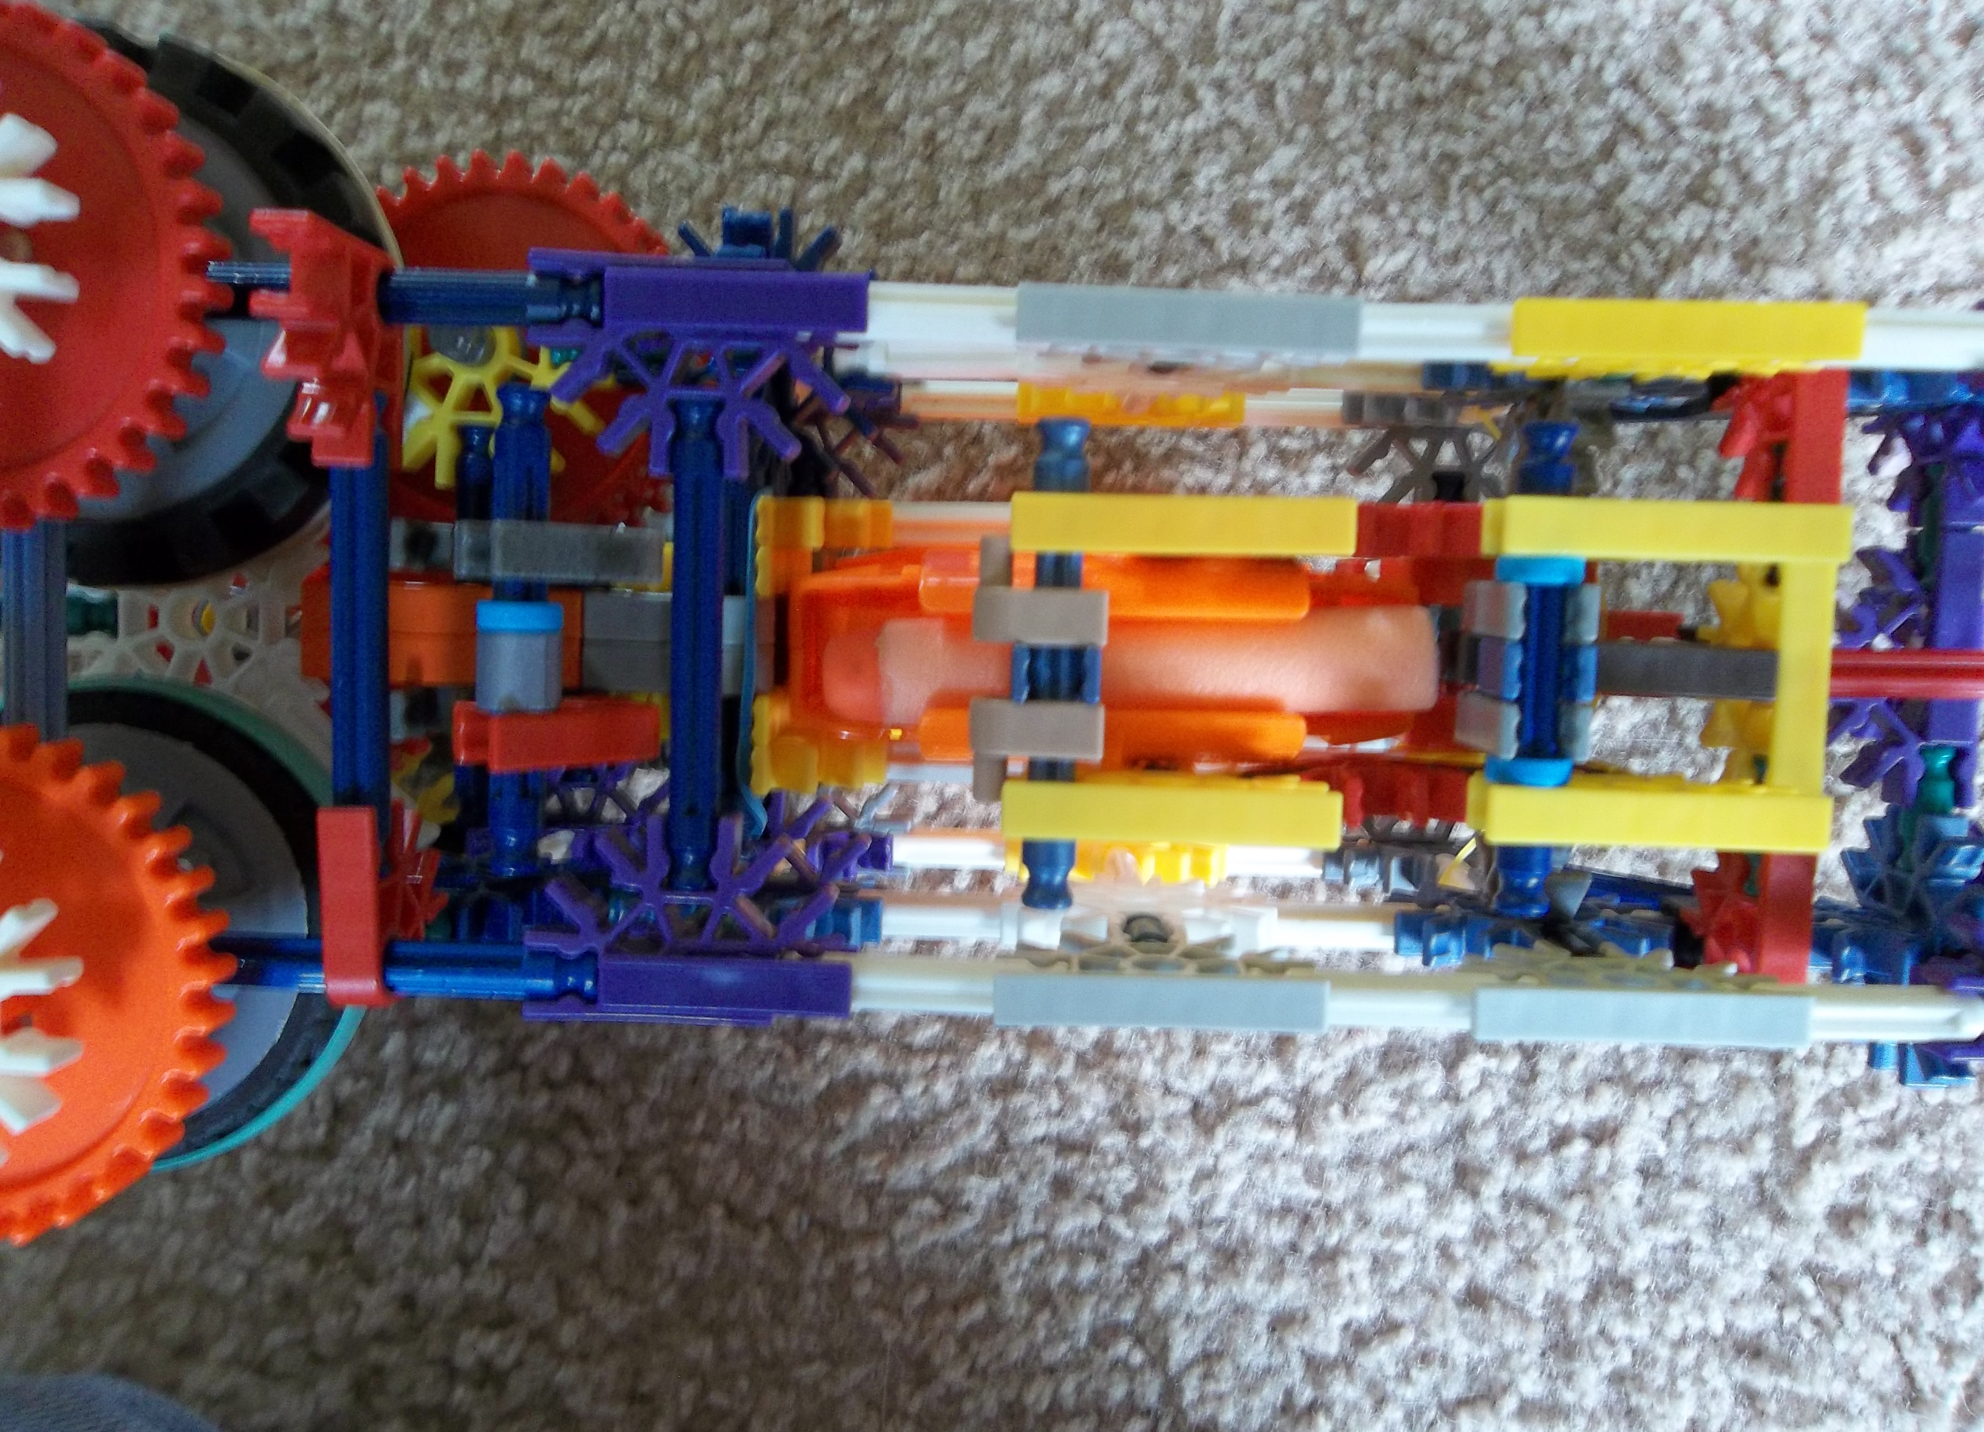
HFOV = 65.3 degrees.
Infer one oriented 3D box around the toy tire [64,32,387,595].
[{"bbox_3d":[-0.106,-0.050,0.192,0.066,0.022,0.066,2,95,1],"label":"toy tire"}]

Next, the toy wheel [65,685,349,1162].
[{"bbox_3d":[-0.108,0.026,0.194,0.063,0.014,0.063,0,95,1],"label":"toy wheel"}]

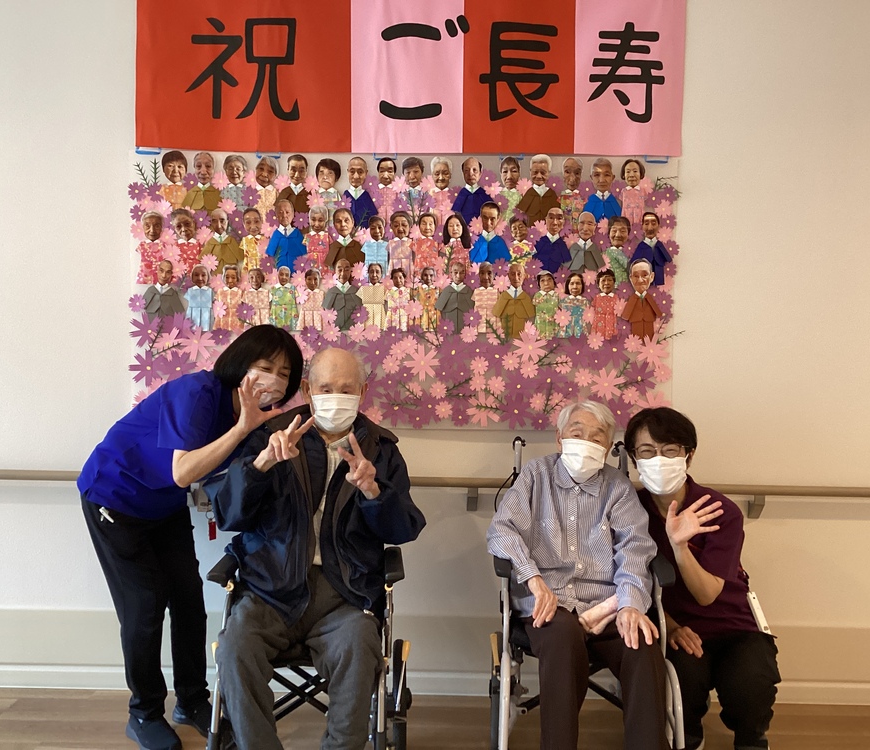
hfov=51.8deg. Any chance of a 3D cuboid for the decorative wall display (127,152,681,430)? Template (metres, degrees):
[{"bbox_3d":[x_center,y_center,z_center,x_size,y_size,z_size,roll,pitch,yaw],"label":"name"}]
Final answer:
[{"bbox_3d":[-0.101,-0.278,2.966,1.845,0.925,0.050,1,3,0],"label":"decorative wall display"}]

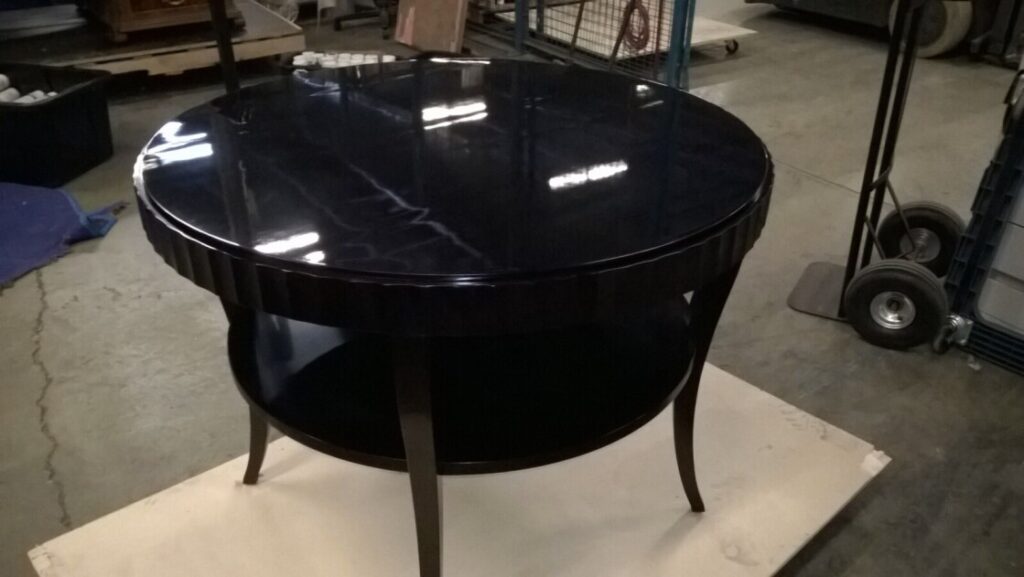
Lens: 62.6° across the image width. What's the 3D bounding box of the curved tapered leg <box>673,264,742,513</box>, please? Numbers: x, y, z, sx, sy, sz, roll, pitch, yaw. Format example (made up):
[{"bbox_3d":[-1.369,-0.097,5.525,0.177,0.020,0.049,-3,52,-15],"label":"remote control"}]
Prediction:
[{"bbox_3d":[0.345,0.160,1.522,0.090,0.655,0.052,3,29,4],"label":"curved tapered leg"}]

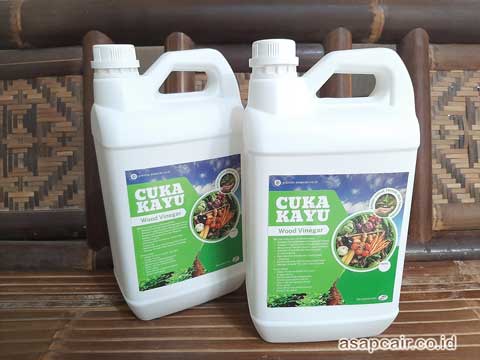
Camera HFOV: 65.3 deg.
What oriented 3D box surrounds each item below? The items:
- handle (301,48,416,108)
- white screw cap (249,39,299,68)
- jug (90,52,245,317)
[{"bbox_3d":[0.119,-0.107,0.385,0.113,0.053,0.043,-2,18,-2],"label":"handle"},{"bbox_3d":[0.034,-0.127,0.374,0.051,0.023,0.051,-1,18,0],"label":"white screw cap"},{"bbox_3d":[-0.085,-0.002,0.483,0.175,0.324,0.123,-10,21,-25],"label":"jug"}]

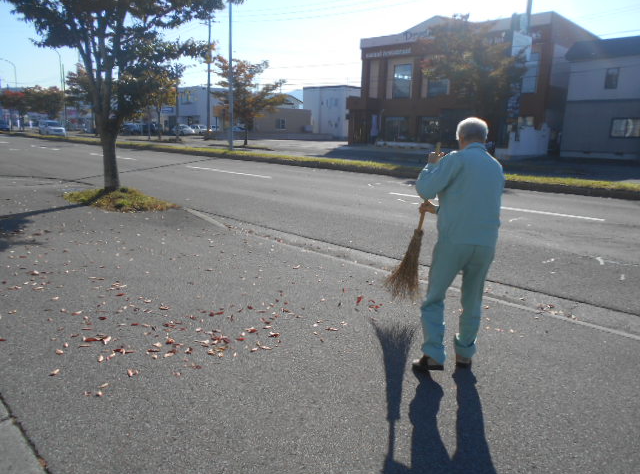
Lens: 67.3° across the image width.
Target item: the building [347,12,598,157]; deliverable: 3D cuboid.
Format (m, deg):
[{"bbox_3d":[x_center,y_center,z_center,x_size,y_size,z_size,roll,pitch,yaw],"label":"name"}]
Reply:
[{"bbox_3d":[11.248,-9.893,33.497,13.200,7.200,11.000,12,18,41],"label":"building"}]

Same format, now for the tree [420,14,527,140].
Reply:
[{"bbox_3d":[6.481,-6.257,20.408,4.500,6.000,4.500,13,18,43],"label":"tree"}]

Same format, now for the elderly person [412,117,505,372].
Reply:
[{"bbox_3d":[0.918,0.083,3.163,0.600,1.650,0.450,-1,13,-8],"label":"elderly person"}]

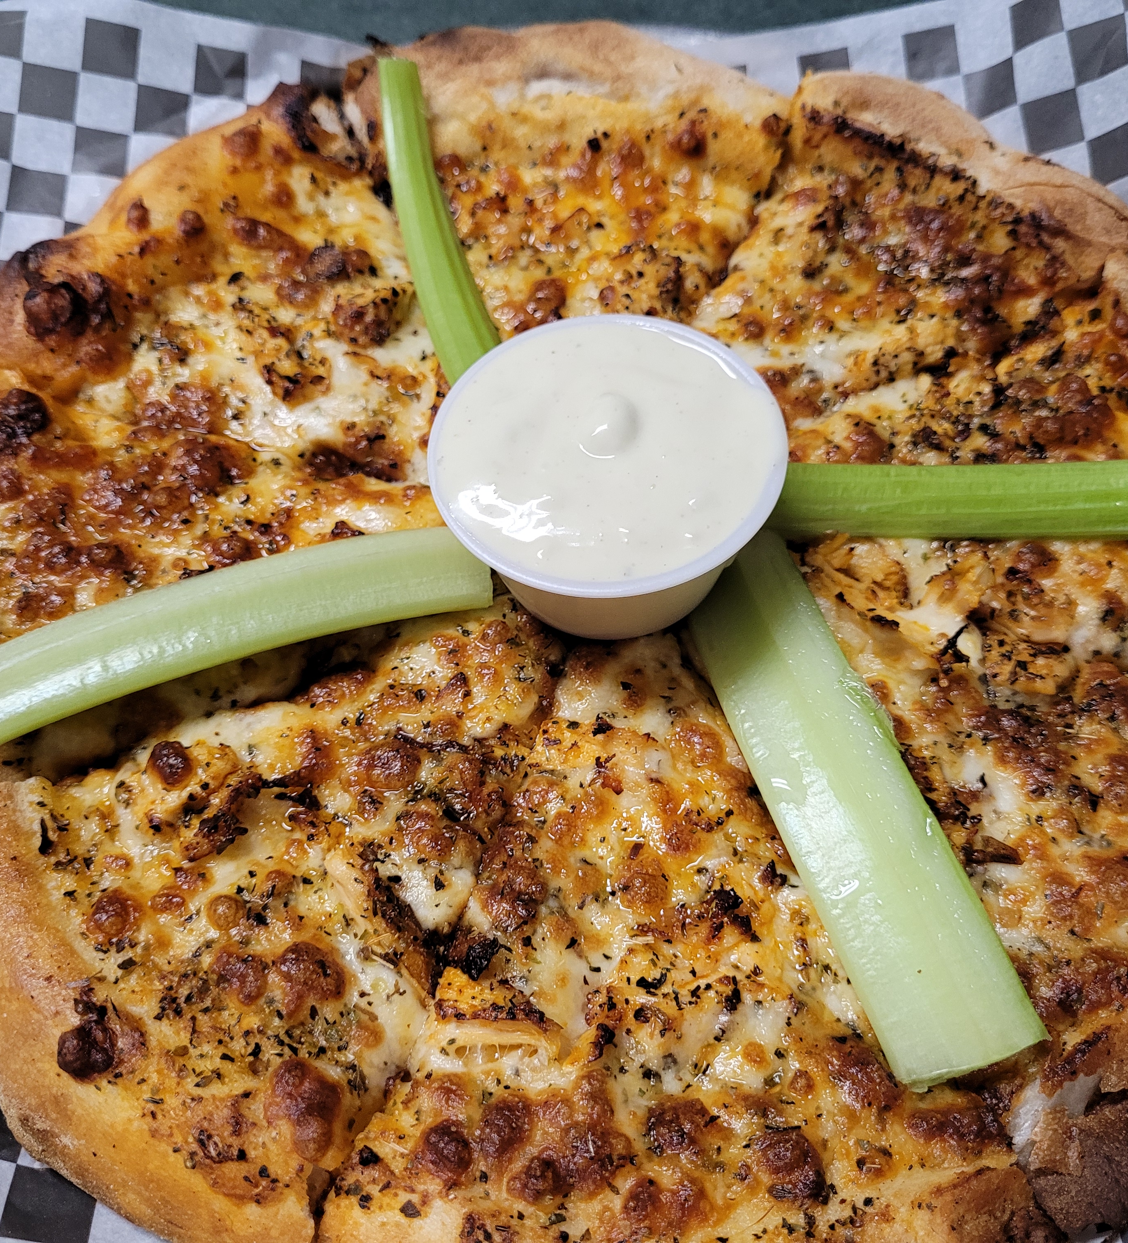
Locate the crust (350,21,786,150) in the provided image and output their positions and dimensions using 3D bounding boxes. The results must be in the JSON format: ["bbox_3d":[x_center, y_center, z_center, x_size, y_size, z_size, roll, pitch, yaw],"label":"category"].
[{"bbox_3d":[0.000,-0.134,0.319,0.109,0.026,0.044,2,62,3],"label":"crust"}]

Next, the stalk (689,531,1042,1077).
[{"bbox_3d":[0.051,0.031,0.227,0.026,0.012,0.101,-18,62,-8],"label":"stalk"}]

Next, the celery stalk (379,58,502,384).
[{"bbox_3d":[-0.029,-0.088,0.286,0.015,0.014,0.105,-12,70,-5],"label":"celery stalk"}]

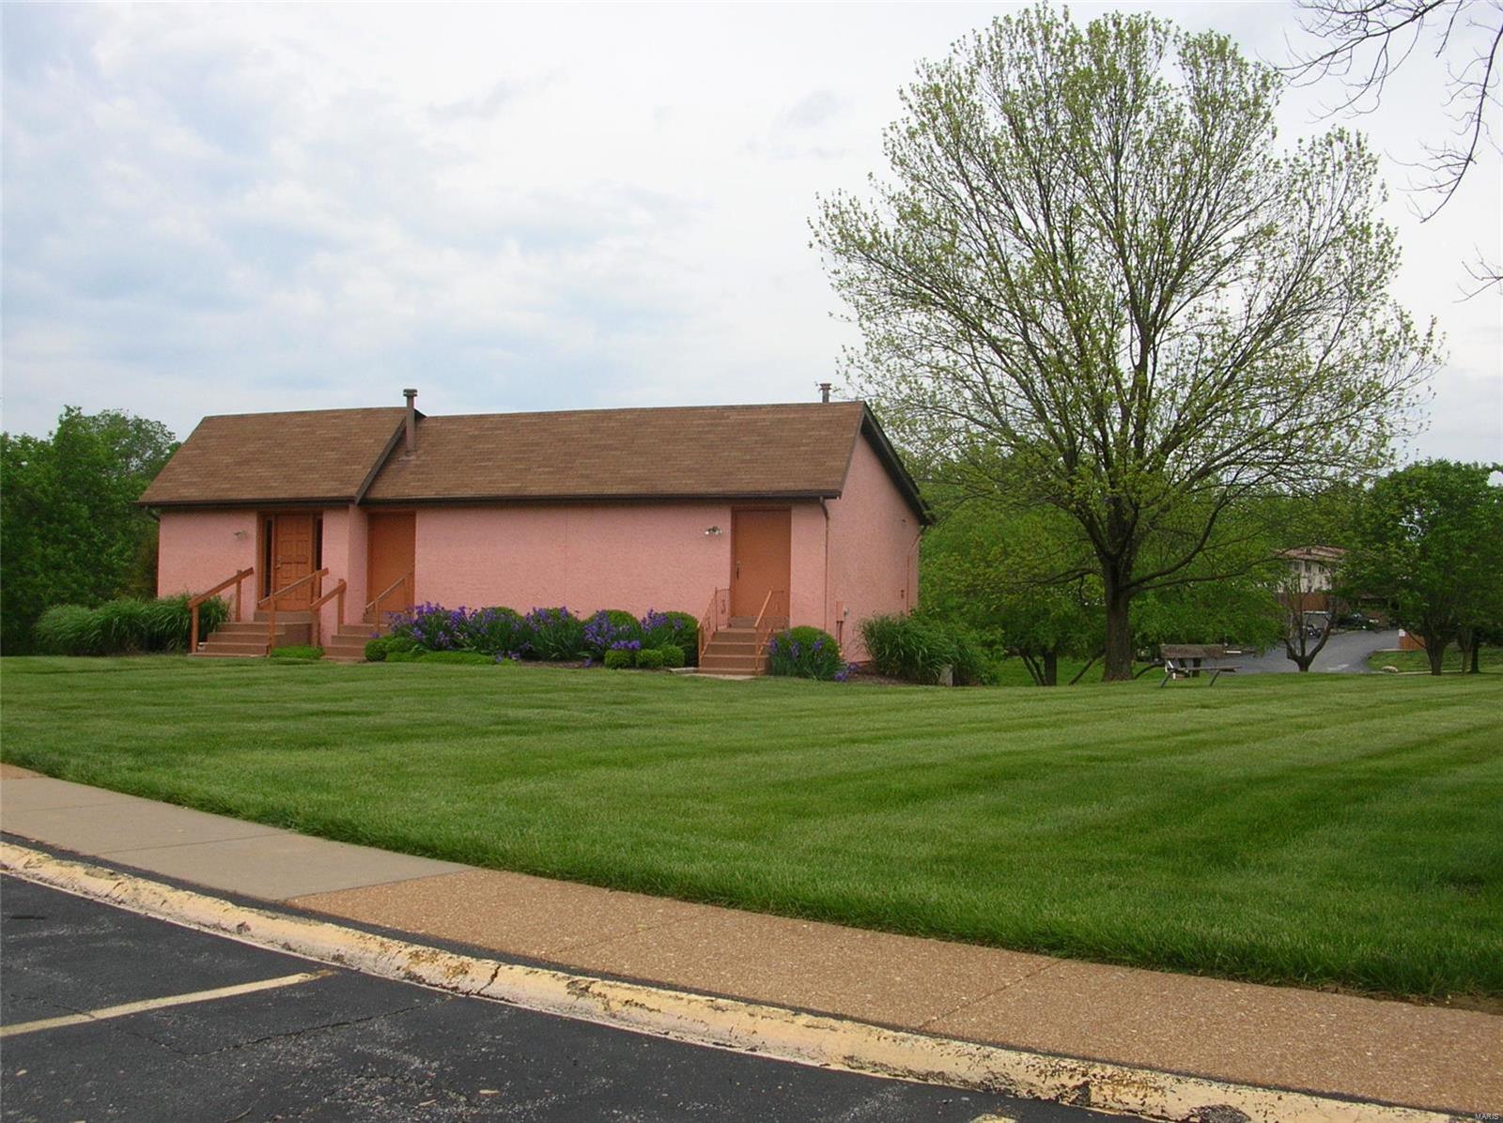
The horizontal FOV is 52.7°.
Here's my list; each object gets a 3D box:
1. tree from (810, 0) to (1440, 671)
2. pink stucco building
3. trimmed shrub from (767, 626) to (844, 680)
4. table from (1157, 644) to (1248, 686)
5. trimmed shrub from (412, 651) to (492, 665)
[{"bbox_3d":[9.062,-5.175,37.048,14.600,16.100,14.000,0,-3,17],"label":"tree"},{"bbox_3d":[-4.382,-0.450,35.181,15.410,5.470,10.100,0,-3,17],"label":"pink stucco building"},{"bbox_3d":[0.993,1.701,28.200,1.300,0.970,1.150,0,-3,17],"label":"trimmed shrub"},{"bbox_3d":[9.680,2.212,32.500,1.700,0.860,1.150,1,-3,-12],"label":"table"},{"bbox_3d":[-5.847,1.891,29.812,1.450,0.280,0.750,0,-3,17],"label":"trimmed shrub"}]

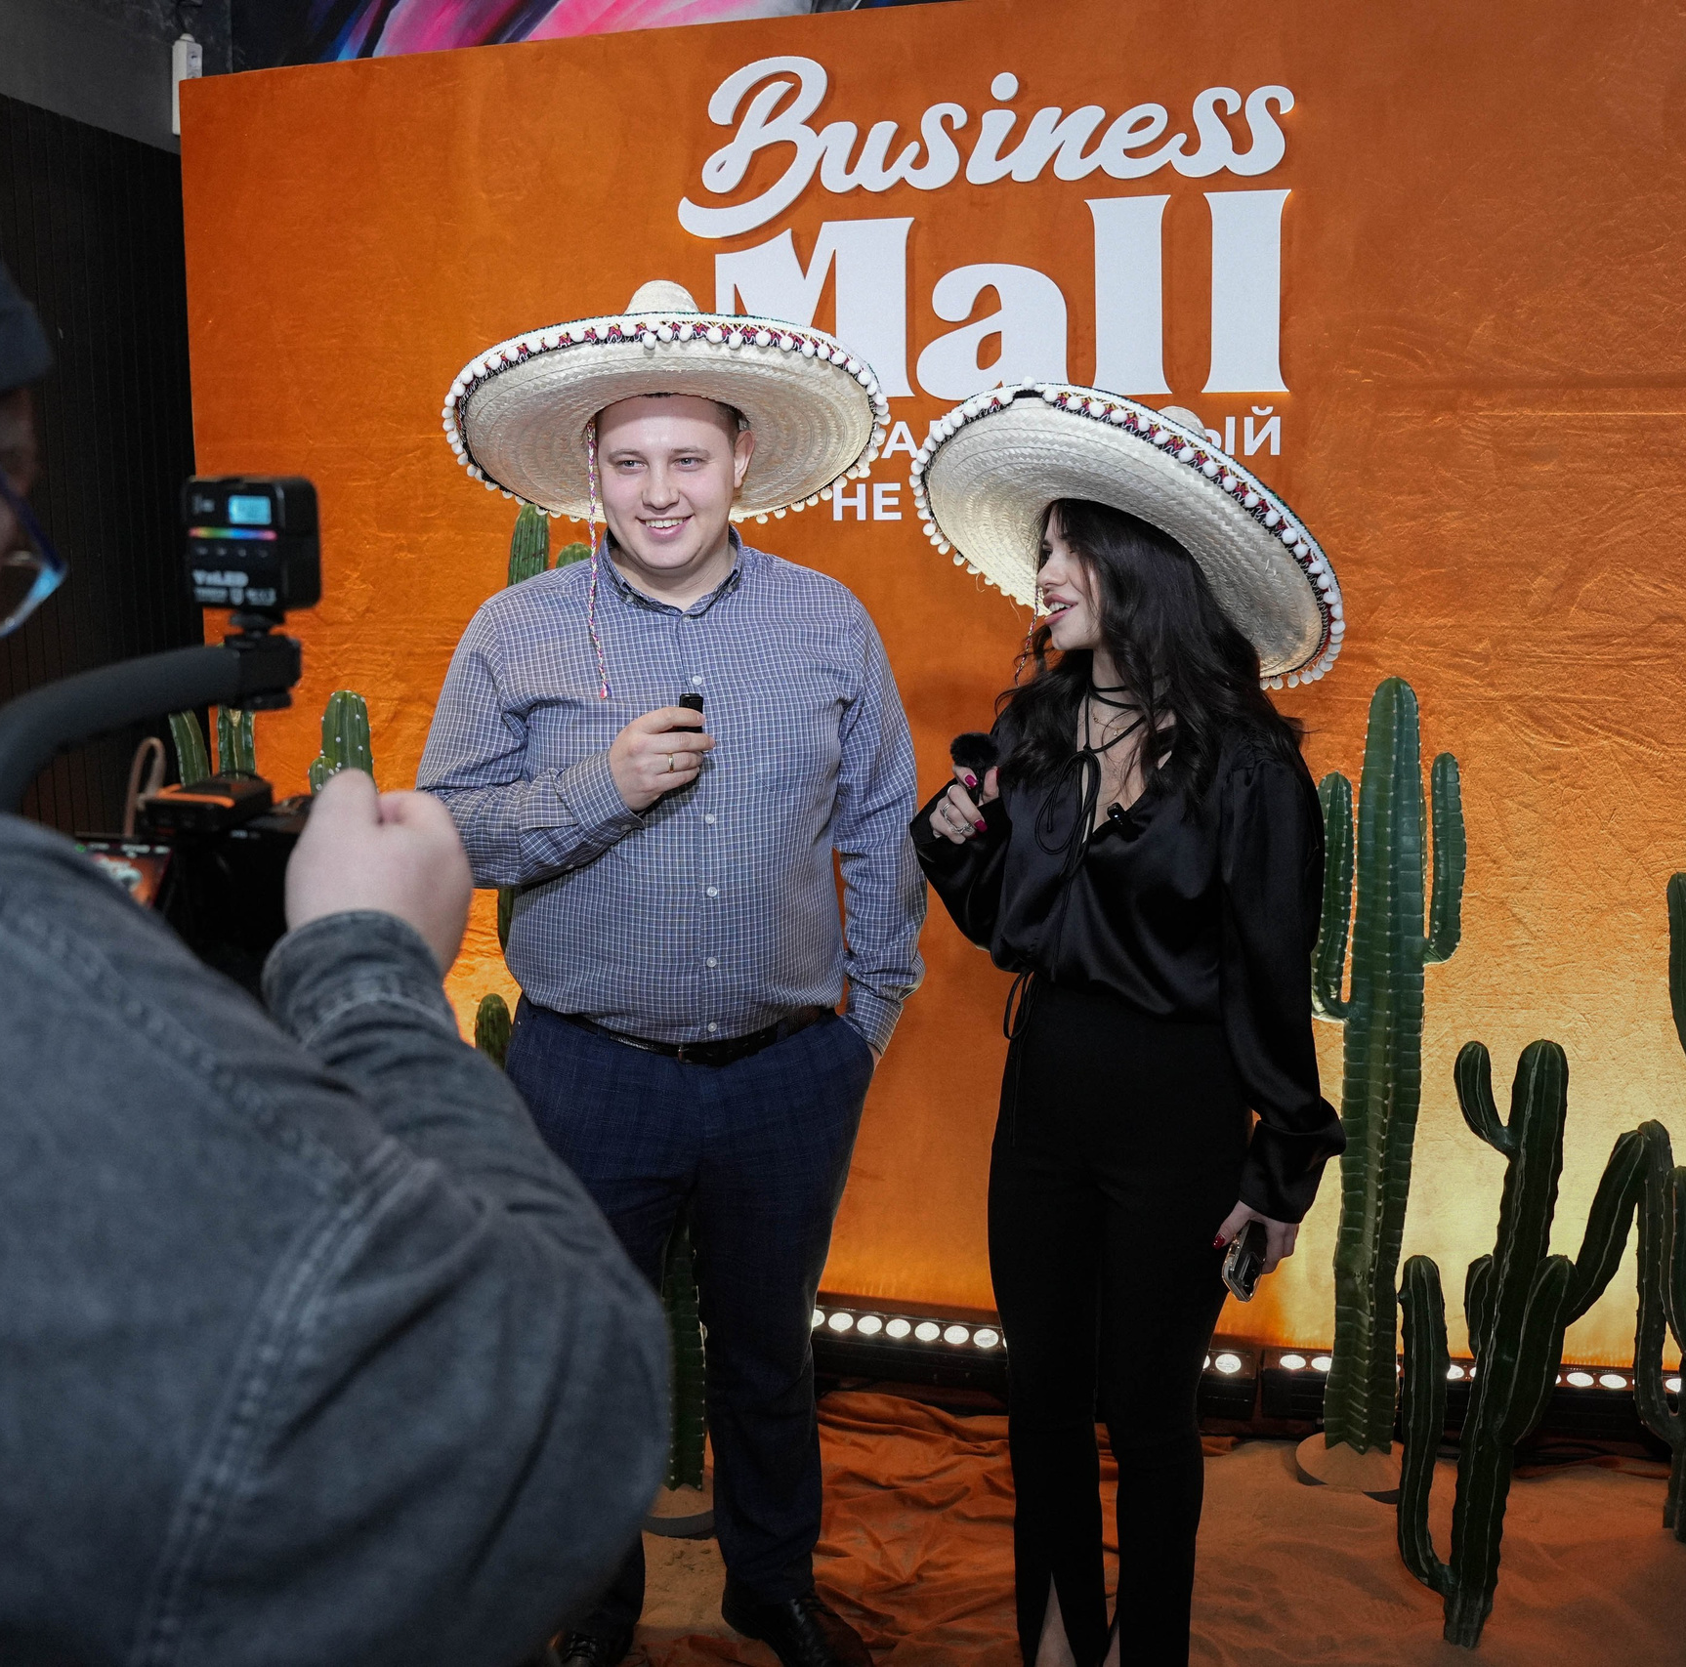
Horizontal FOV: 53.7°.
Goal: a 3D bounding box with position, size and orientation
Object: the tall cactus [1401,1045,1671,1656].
[{"bbox_3d":[0.911,0.691,2.233,0.325,0.849,0.244,1,8,10],"label":"tall cactus"}]

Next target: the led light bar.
[{"bbox_3d":[0.234,0.962,3.036,1.010,0.100,0.075,2,9,15],"label":"led light bar"}]

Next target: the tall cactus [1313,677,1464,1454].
[{"bbox_3d":[0.876,0.390,2.696,0.239,1.284,0.143,1,8,9],"label":"tall cactus"}]

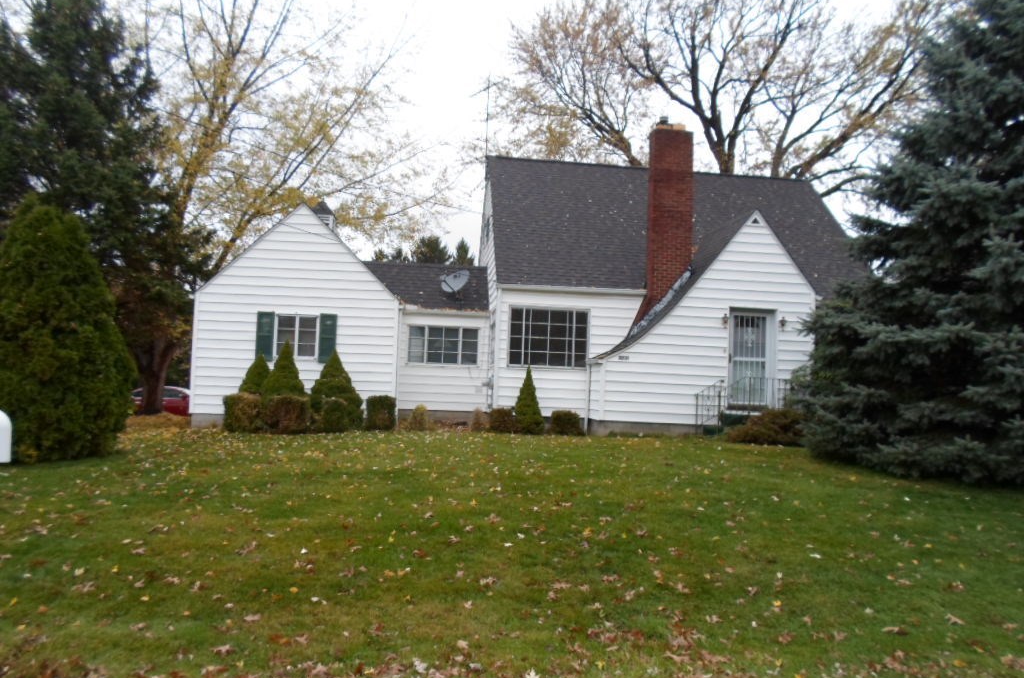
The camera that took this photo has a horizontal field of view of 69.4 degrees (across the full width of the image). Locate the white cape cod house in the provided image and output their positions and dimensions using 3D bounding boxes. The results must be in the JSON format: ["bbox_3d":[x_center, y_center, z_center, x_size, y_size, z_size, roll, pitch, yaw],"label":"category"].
[{"bbox_3d":[0.594,-1.330,19.582,15.700,7.350,9.100,2,-3,-5],"label":"white cape cod house"}]

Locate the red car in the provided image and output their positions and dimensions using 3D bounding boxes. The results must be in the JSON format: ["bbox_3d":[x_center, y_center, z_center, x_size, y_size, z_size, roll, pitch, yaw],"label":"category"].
[{"bbox_3d":[-13.655,2.592,28.960,4.700,1.470,1.830,2,-3,-5],"label":"red car"}]

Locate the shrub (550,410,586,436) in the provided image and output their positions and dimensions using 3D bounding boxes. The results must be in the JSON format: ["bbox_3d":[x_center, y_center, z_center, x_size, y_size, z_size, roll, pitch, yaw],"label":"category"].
[{"bbox_3d":[1.160,1.761,15.615,0.700,0.550,0.680,2,-3,-5],"label":"shrub"}]

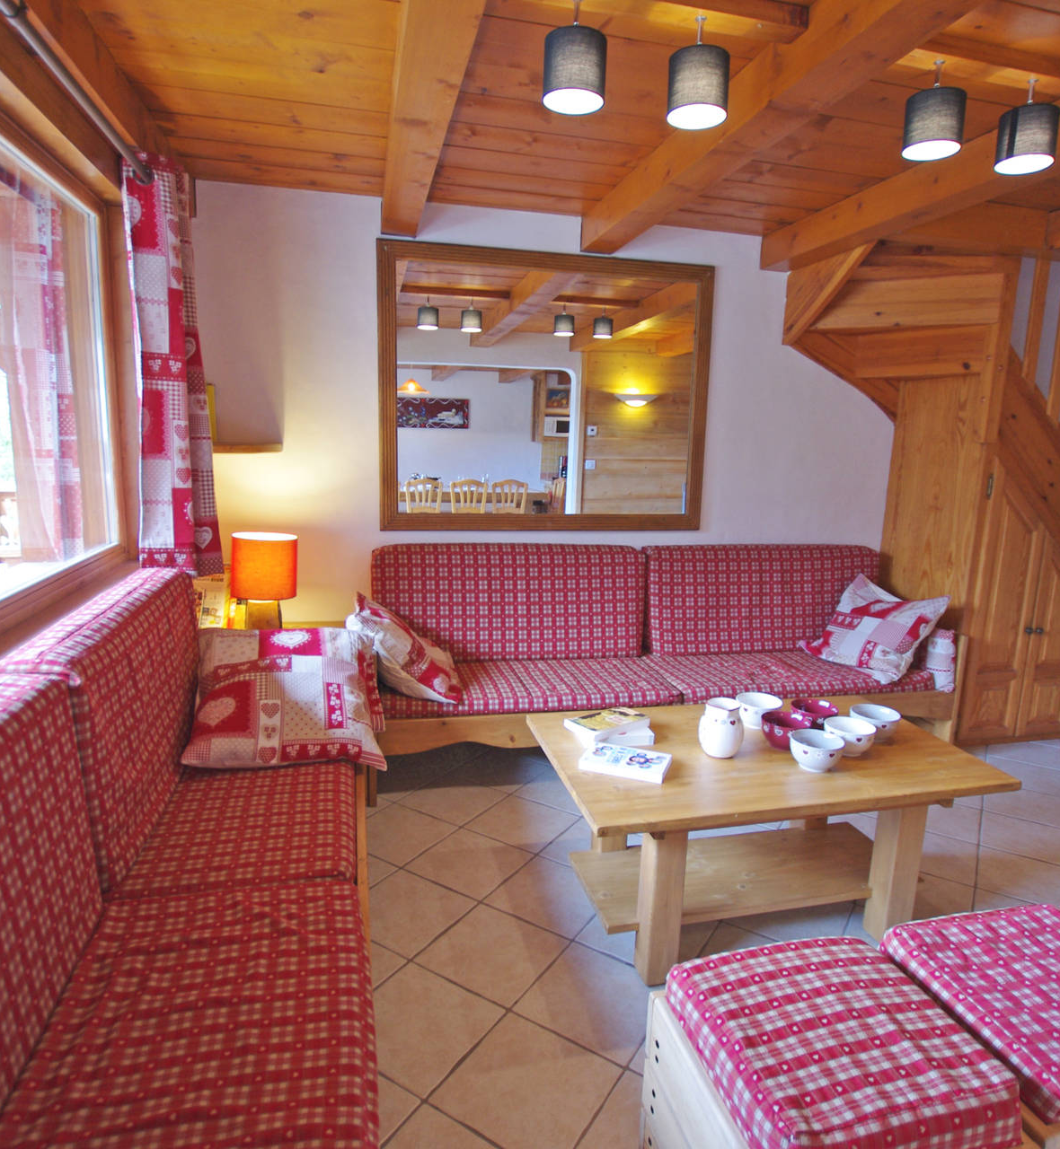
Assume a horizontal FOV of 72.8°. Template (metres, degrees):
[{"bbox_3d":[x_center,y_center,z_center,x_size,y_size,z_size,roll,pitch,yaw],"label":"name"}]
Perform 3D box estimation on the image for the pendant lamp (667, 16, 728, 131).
[{"bbox_3d":[0.393,-1.182,1.675,0.135,0.208,0.135,-1,10,-13],"label":"pendant lamp"}]

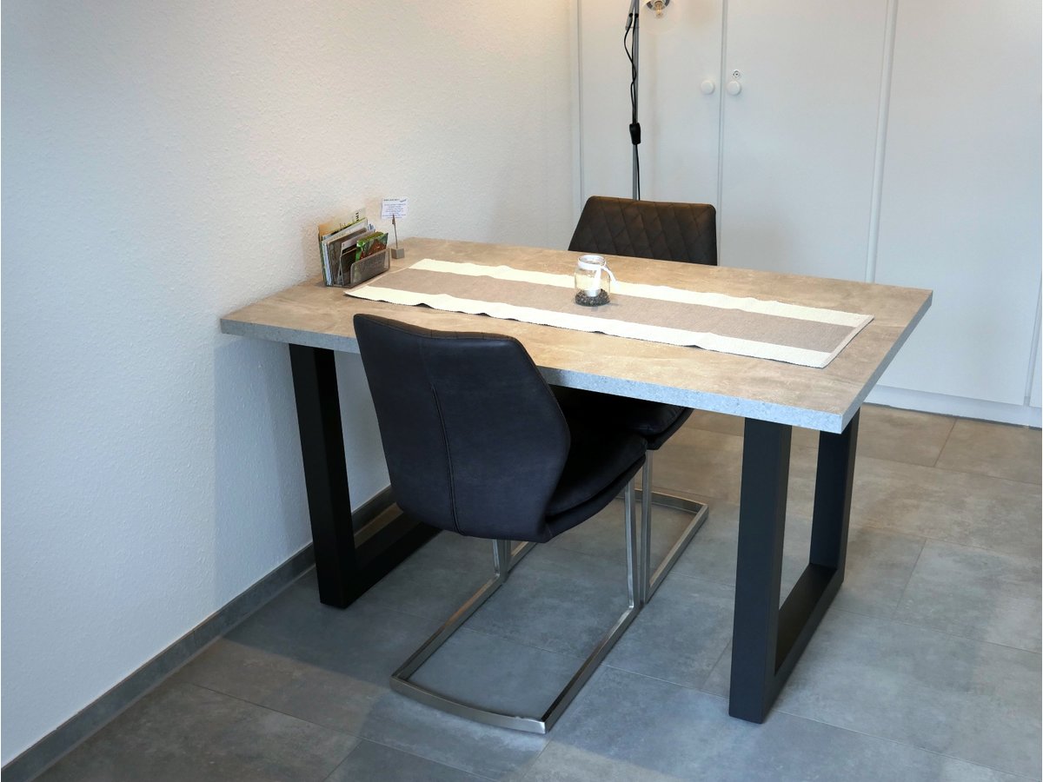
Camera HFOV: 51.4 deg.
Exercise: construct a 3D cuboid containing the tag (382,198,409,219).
[{"bbox_3d":[-0.339,-0.486,2.897,0.076,0.057,0.003,-9,22,-17],"label":"tag"}]

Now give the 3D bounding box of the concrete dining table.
[{"bbox_3d":[0.140,0.151,2.611,1.405,0.758,0.810,10,24,28],"label":"concrete dining table"}]

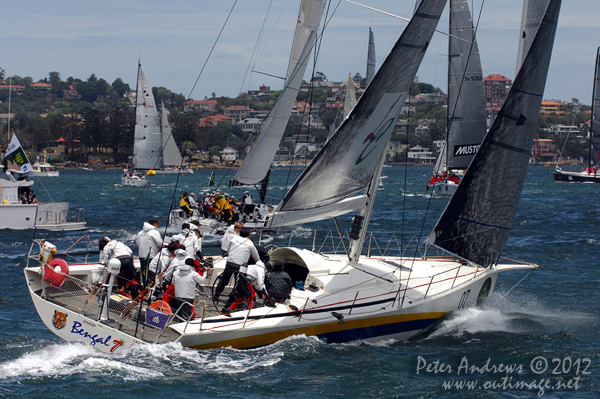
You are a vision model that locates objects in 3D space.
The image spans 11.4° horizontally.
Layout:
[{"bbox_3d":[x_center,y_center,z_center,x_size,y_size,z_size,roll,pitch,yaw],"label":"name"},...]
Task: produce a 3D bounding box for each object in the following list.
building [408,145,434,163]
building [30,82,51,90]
[{"bbox_3d":[69.191,-25.663,1700.000,16.000,10.000,12.000,0,1,0],"label":"building"},{"bbox_3d":[-159.850,-69.433,1850.000,13.000,6.000,11.000,0,1,0],"label":"building"}]

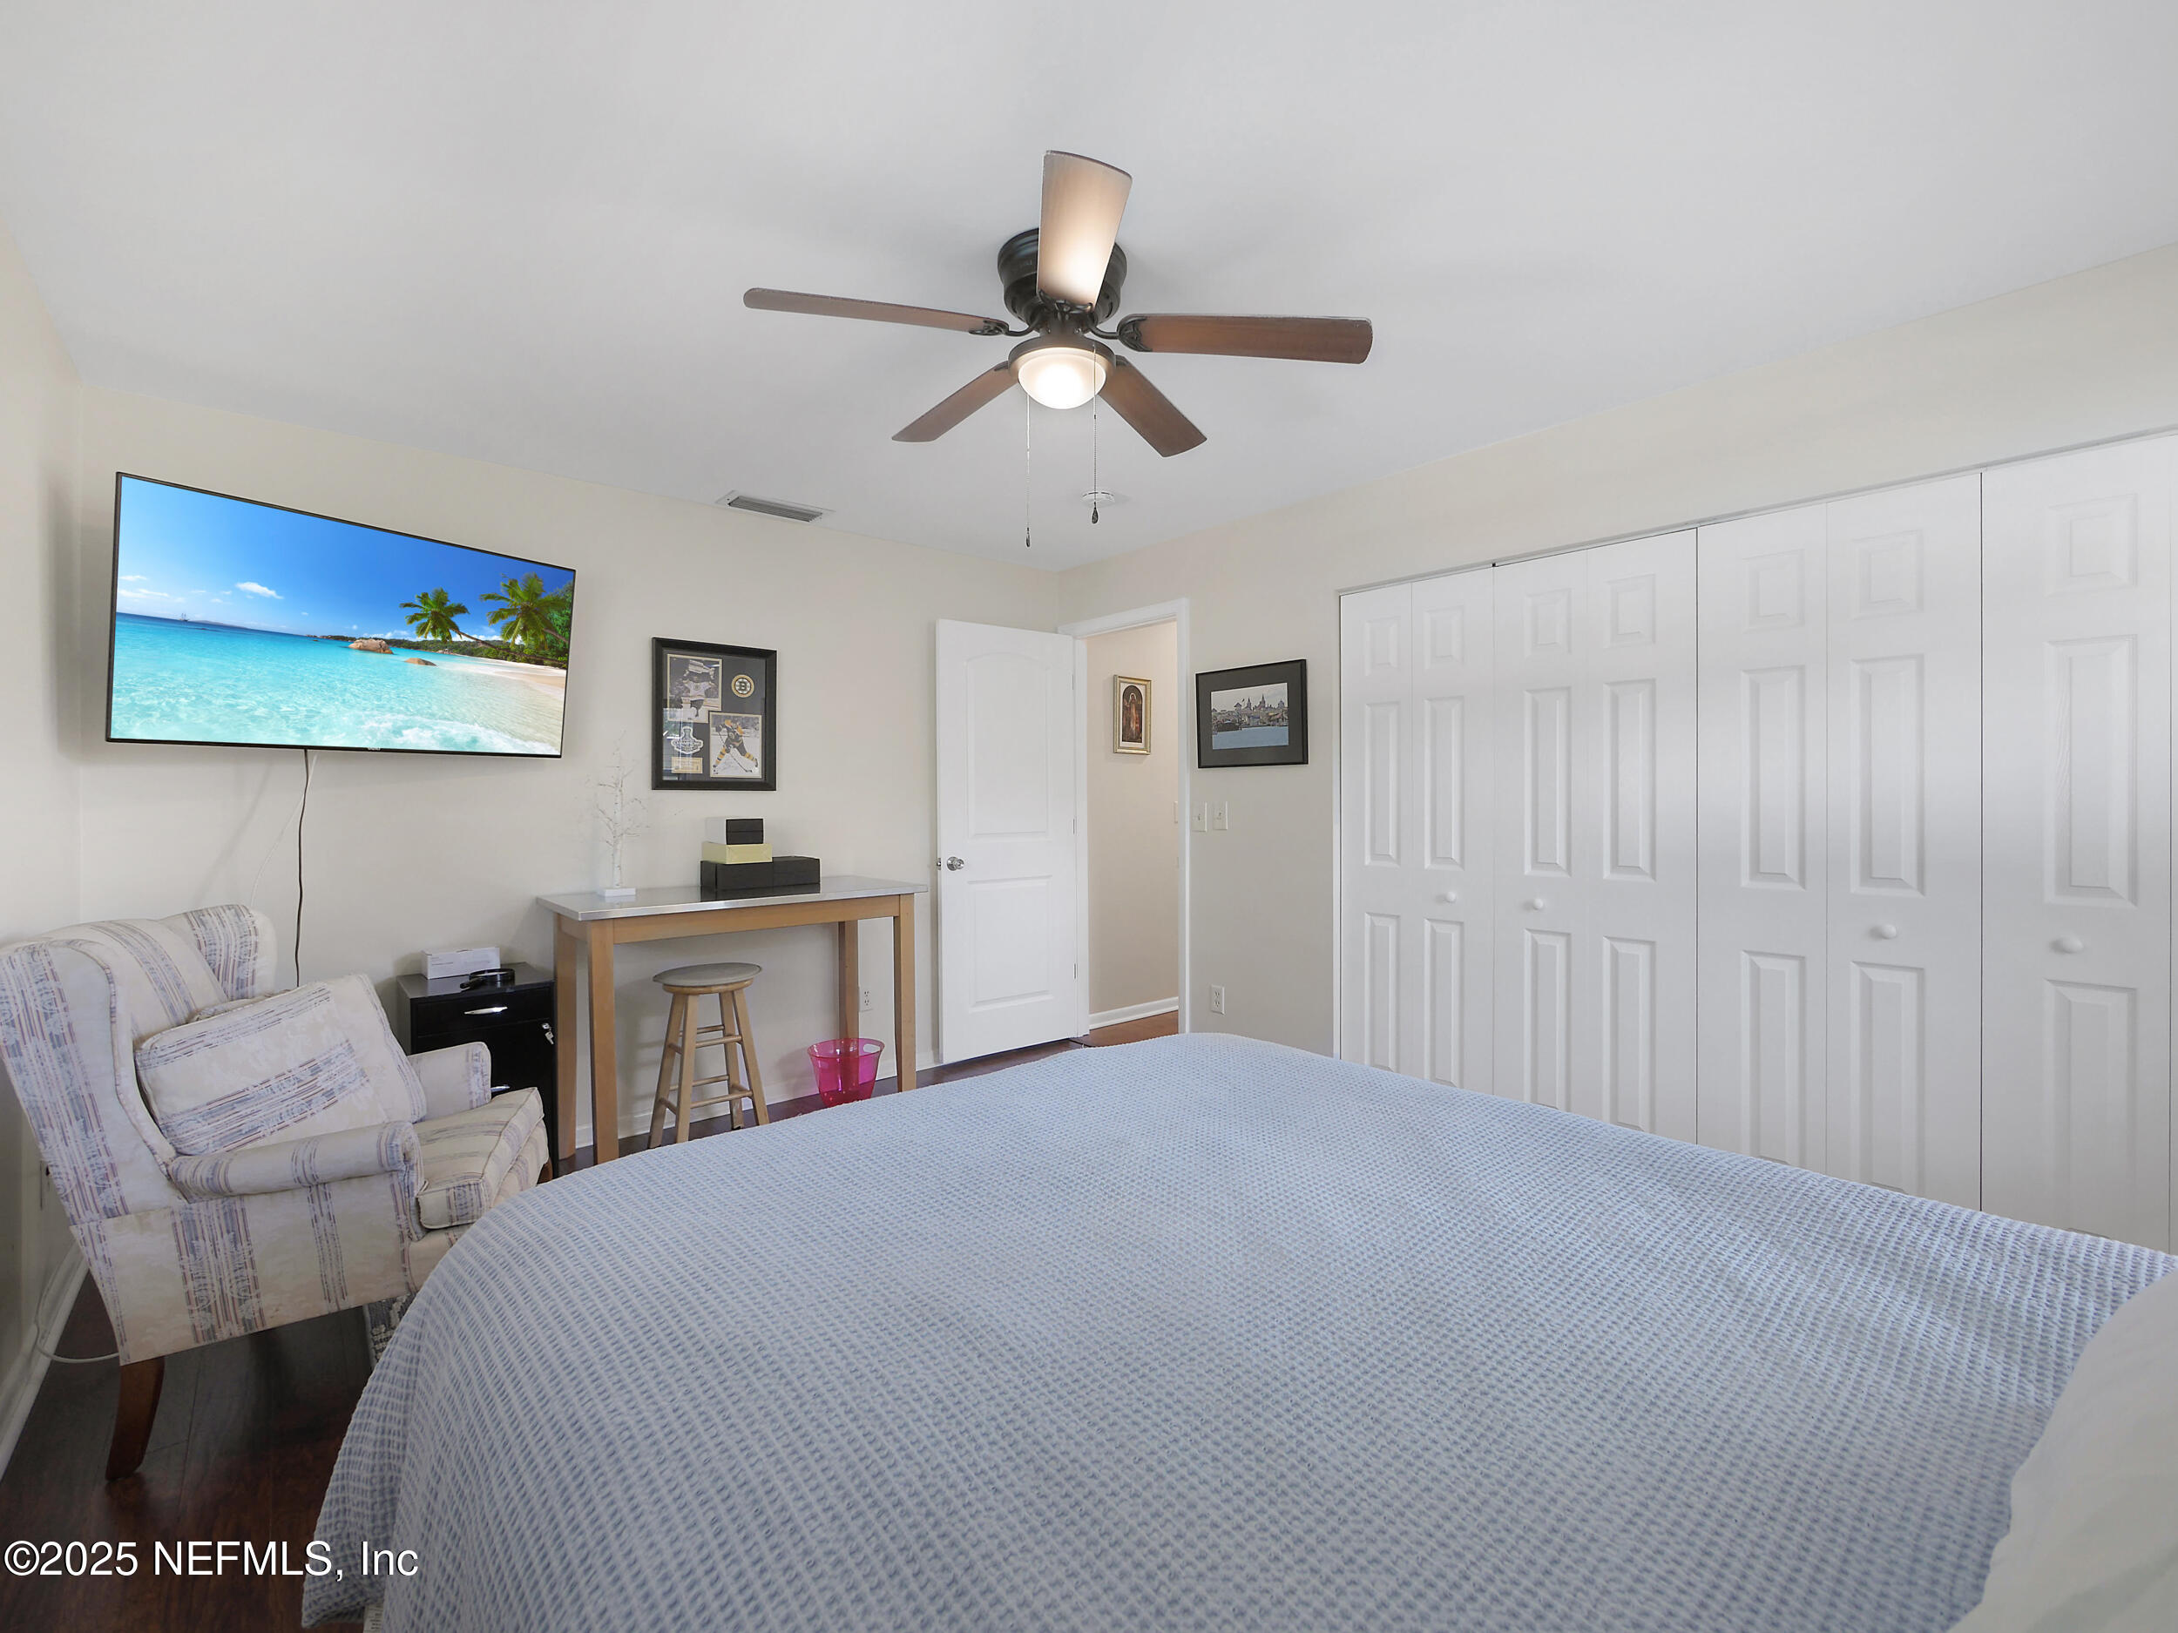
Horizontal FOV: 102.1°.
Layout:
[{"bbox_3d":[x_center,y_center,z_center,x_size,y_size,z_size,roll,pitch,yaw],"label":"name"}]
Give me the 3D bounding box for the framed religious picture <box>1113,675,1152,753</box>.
[{"bbox_3d":[0.244,-0.568,4.985,0.285,0.427,0.025,-2,1,-40],"label":"framed religious picture"}]

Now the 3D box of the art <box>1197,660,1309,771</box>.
[{"bbox_3d":[0.680,-0.417,3.704,0.030,0.418,0.565,-2,2,-43],"label":"art"}]

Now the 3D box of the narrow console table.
[{"bbox_3d":[-1.272,0.741,3.257,1.196,0.933,0.624,-2,2,-42],"label":"narrow console table"}]

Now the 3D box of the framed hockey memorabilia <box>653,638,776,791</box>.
[{"bbox_3d":[-1.484,-0.392,3.511,0.475,0.578,0.025,-2,1,-40],"label":"framed hockey memorabilia"}]

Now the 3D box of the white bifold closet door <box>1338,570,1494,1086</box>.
[{"bbox_3d":[1.190,0.163,3.218,0.040,2.010,0.581,-2,2,-43],"label":"white bifold closet door"}]

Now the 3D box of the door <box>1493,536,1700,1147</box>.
[{"bbox_3d":[1.585,0.167,2.793,0.040,2.010,0.581,-2,2,-43],"label":"door"}]

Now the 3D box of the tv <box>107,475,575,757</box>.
[{"bbox_3d":[-2.100,-0.515,2.605,0.060,0.638,1.110,12,7,26],"label":"tv"}]

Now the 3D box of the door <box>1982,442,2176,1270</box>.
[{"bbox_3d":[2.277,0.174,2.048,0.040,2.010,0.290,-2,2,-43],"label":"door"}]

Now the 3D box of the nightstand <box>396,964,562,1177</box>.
[{"bbox_3d":[-1.952,0.871,2.812,0.360,0.705,0.463,-2,2,-42],"label":"nightstand"}]

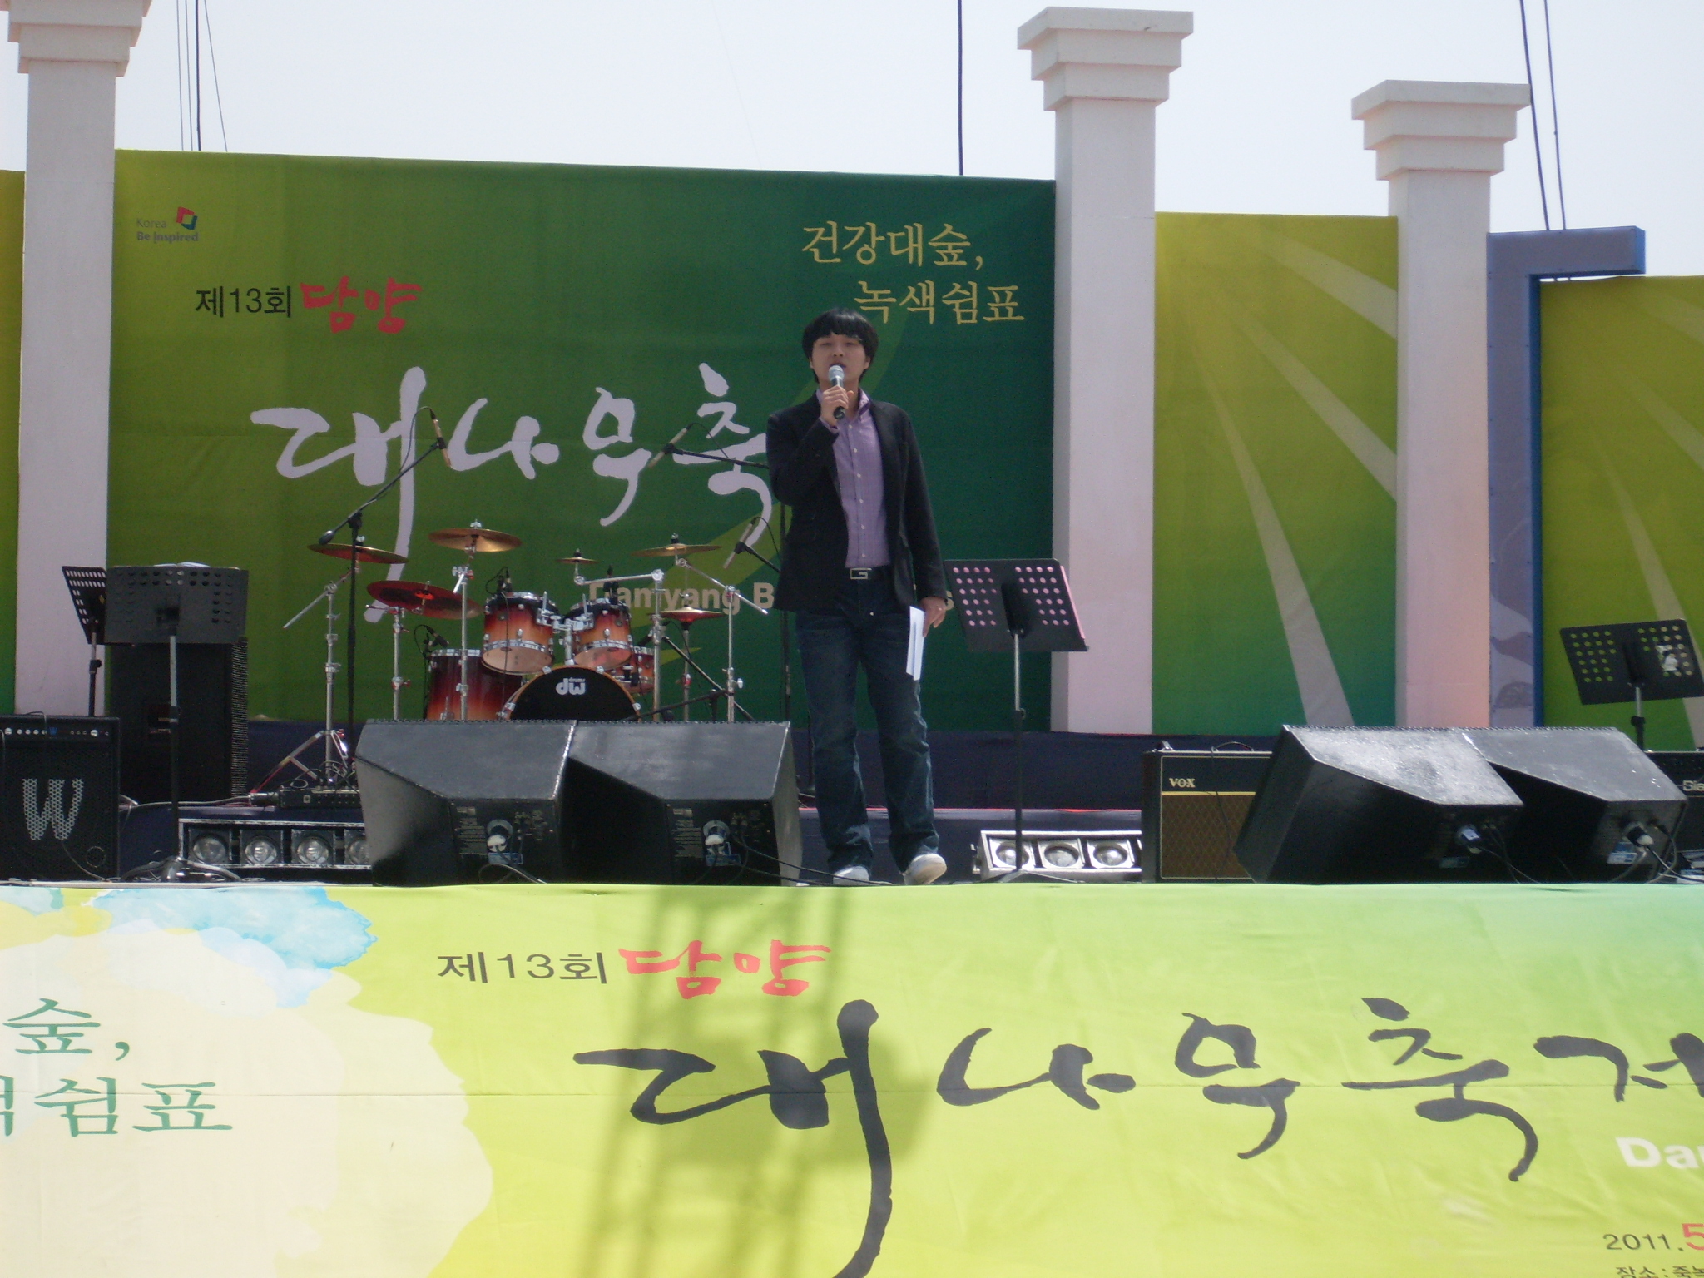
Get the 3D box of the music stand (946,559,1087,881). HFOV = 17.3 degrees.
[{"bbox_3d":[0.545,0.274,18.600,0.480,1.080,0.430,-1,-2,25],"label":"music stand"}]

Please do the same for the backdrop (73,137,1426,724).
[{"bbox_3d":[-0.400,-0.895,26.300,6.150,2.680,0.150,1,-2,-9],"label":"backdrop"}]

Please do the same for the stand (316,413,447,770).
[{"bbox_3d":[-1.974,-0.115,23.600,0.600,1.680,0.500,1,-2,-18],"label":"stand"}]

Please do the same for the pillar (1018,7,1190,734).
[{"bbox_3d":[1.200,-1.235,26.500,0.690,3.400,0.690,1,-2,-9],"label":"pillar"}]

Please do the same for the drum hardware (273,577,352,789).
[{"bbox_3d":[-2.267,0.223,23.800,0.450,0.980,0.450,1,-2,-9],"label":"drum hardware"}]

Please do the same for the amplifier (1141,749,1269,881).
[{"bbox_3d":[1.277,0.599,18.850,0.530,0.450,0.250,1,-2,-9],"label":"amplifier"}]

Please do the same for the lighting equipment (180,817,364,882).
[{"bbox_3d":[-1.921,0.716,19.100,0.740,0.215,0.200,1,-2,-9],"label":"lighting equipment"}]

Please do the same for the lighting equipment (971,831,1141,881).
[{"bbox_3d":[0.790,0.751,19.300,0.740,0.190,0.200,1,-16,-9],"label":"lighting equipment"}]

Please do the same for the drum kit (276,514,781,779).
[{"bbox_3d":[-1.412,0.119,24.400,2.120,1.280,1.550,1,-2,-7],"label":"drum kit"}]

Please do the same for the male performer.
[{"bbox_3d":[0.021,-0.131,17.250,0.550,1.760,0.380,1,-2,-3],"label":"male performer"}]

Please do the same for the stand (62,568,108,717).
[{"bbox_3d":[-2.800,0.180,20.800,0.420,0.920,0.470,1,-2,-21],"label":"stand"}]

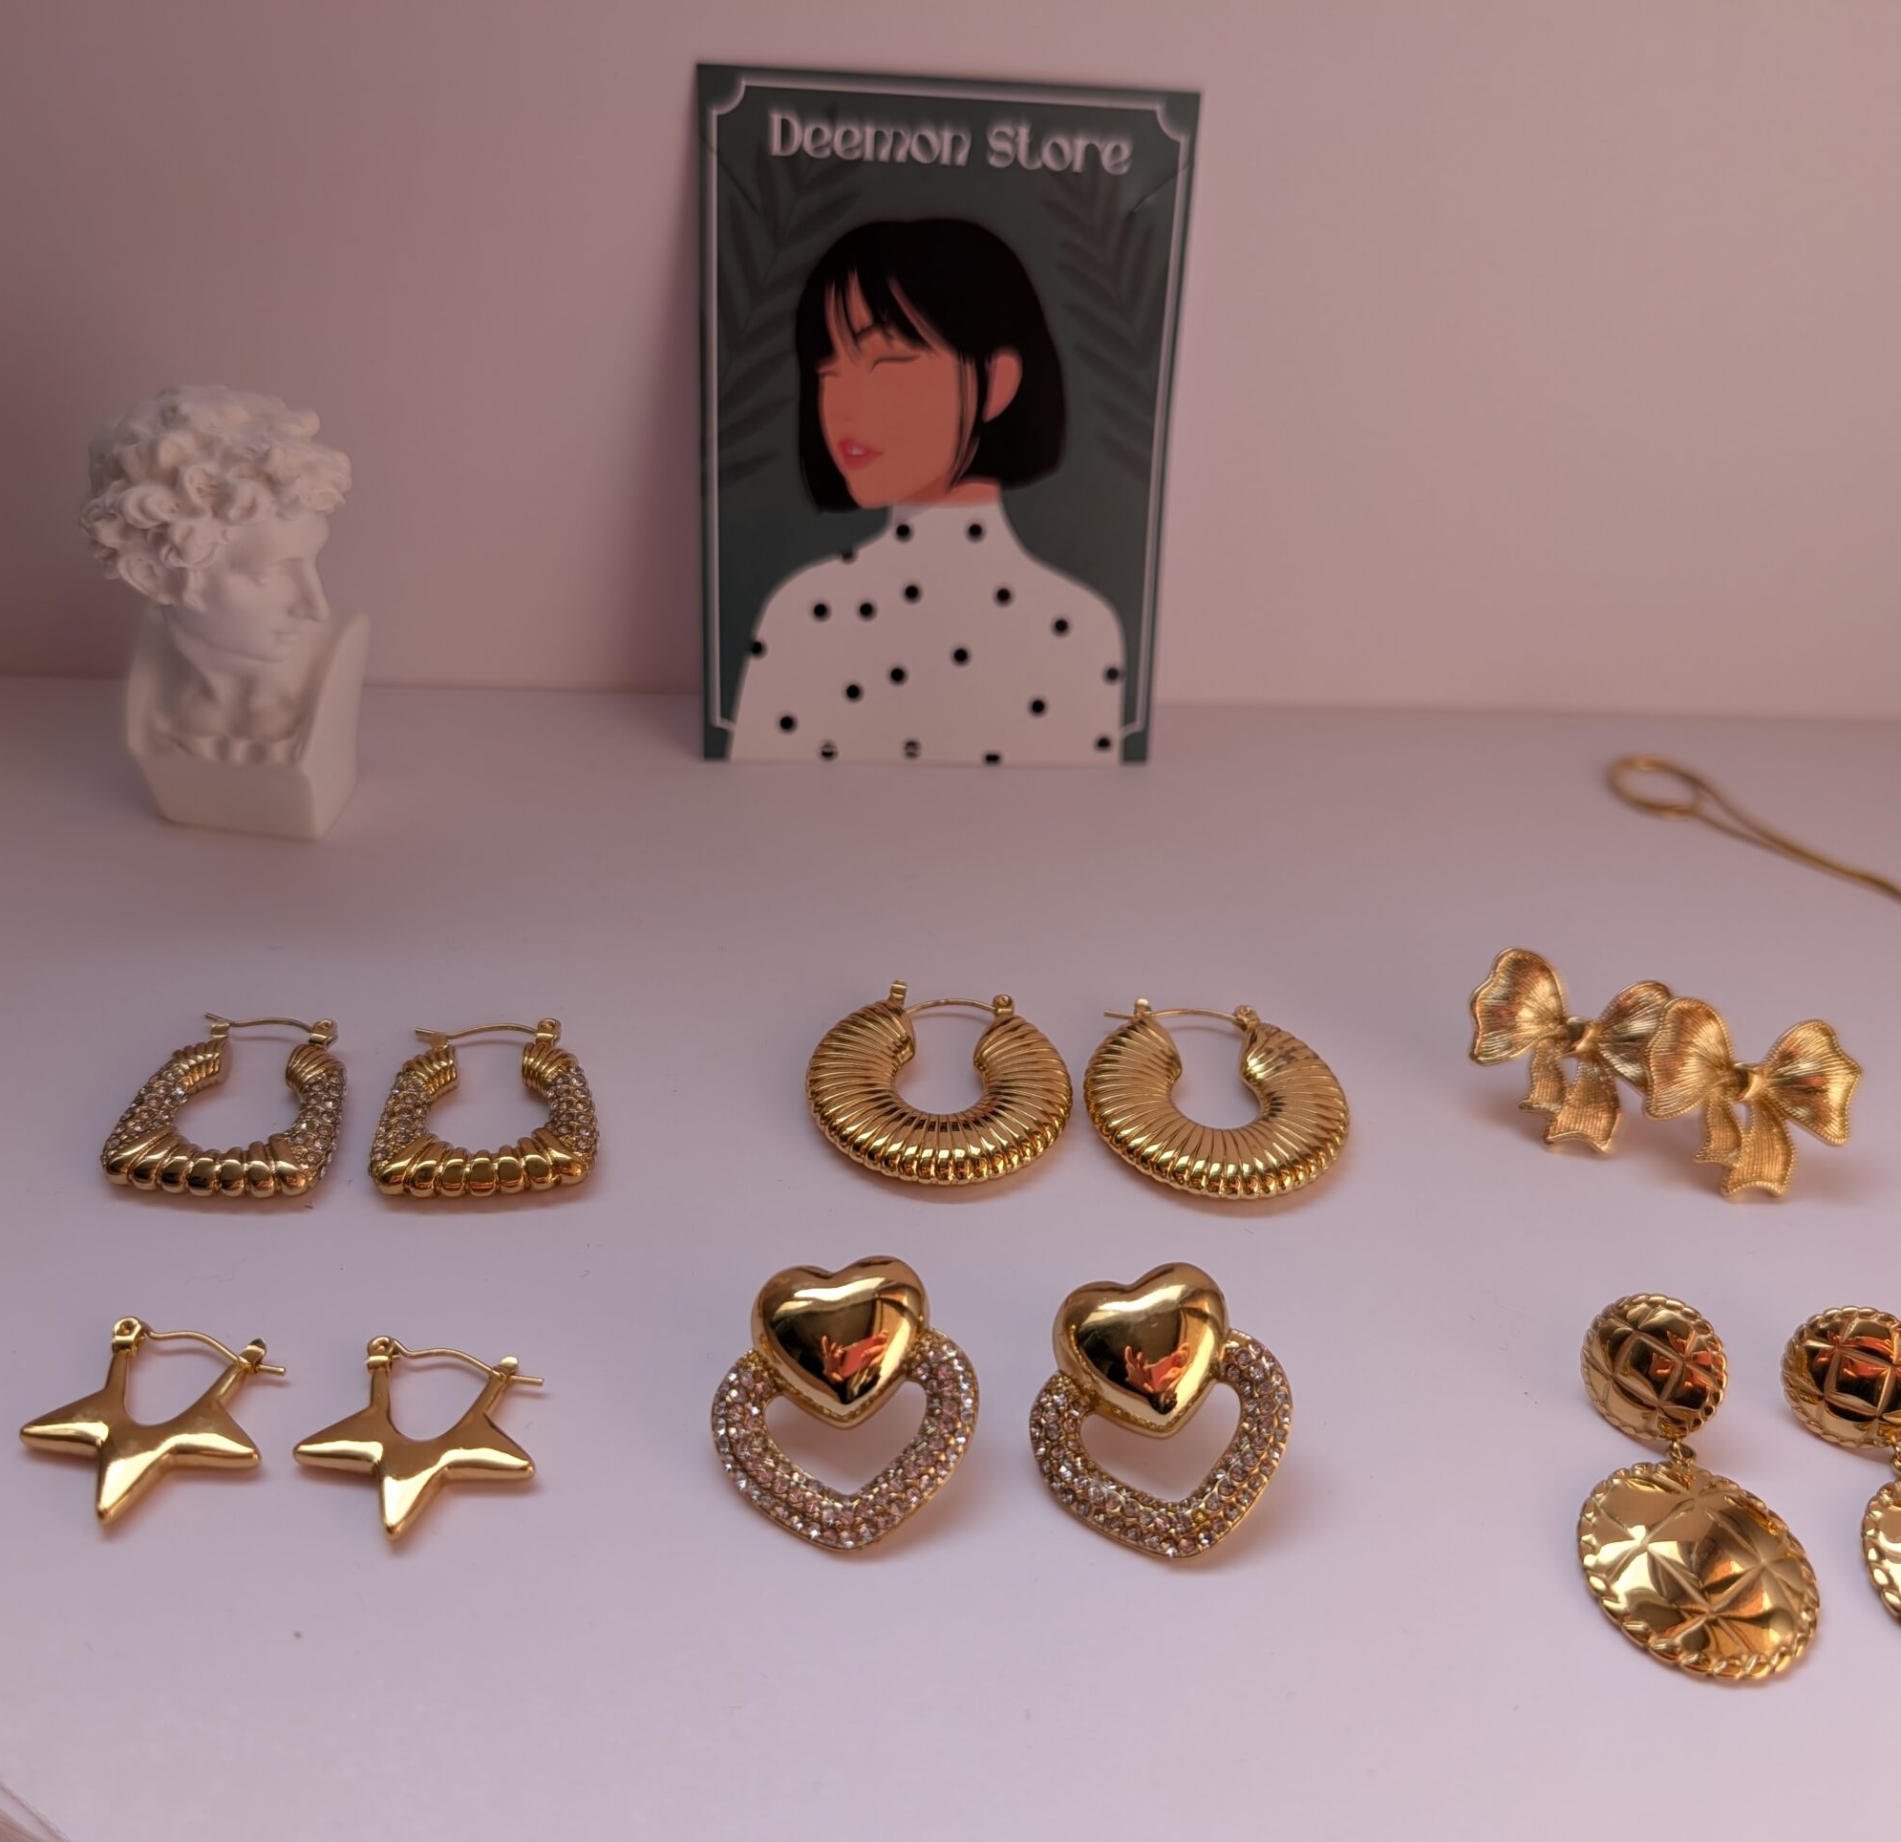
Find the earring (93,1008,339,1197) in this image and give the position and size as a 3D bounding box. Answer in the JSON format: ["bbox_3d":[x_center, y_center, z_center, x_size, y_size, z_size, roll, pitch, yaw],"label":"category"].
[{"bbox_3d":[-0.077,0.020,0.185,0.023,0.006,0.027,2,36,-3],"label":"earring"}]

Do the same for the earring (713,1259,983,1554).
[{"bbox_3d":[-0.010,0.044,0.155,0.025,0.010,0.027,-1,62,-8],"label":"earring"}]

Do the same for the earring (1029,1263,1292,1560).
[{"bbox_3d":[0.022,0.051,0.176,0.027,0.012,0.029,-4,55,-8],"label":"earring"}]

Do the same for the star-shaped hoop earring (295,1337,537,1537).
[{"bbox_3d":[-0.053,0.052,0.171,0.024,0.005,0.024,2,33,-4],"label":"star-shaped hoop earring"}]

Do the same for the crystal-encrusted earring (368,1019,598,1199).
[{"bbox_3d":[-0.050,0.020,0.187,0.023,0.006,0.027,-1,36,-7],"label":"crystal-encrusted earring"}]

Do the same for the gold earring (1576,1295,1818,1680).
[{"bbox_3d":[0.075,0.059,0.175,0.021,0.013,0.041,6,43,1],"label":"gold earring"}]

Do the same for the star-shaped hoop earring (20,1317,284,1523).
[{"bbox_3d":[-0.072,0.045,0.153,0.022,0.005,0.023,5,36,0],"label":"star-shaped hoop earring"}]

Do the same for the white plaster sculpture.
[{"bbox_3d":[-0.093,-0.041,0.222,0.036,0.059,0.030,5,36,0],"label":"white plaster sculpture"}]

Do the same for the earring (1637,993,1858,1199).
[{"bbox_3d":[0.105,0.025,0.225,0.028,0.012,0.025,10,68,2],"label":"earring"}]

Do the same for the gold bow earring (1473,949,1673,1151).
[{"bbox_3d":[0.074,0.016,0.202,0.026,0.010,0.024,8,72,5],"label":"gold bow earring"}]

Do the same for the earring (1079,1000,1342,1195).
[{"bbox_3d":[0.035,0.023,0.223,0.034,0.008,0.037,3,33,-3],"label":"earring"}]

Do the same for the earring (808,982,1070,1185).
[{"bbox_3d":[-0.001,0.018,0.194,0.030,0.008,0.032,3,36,-2],"label":"earring"}]

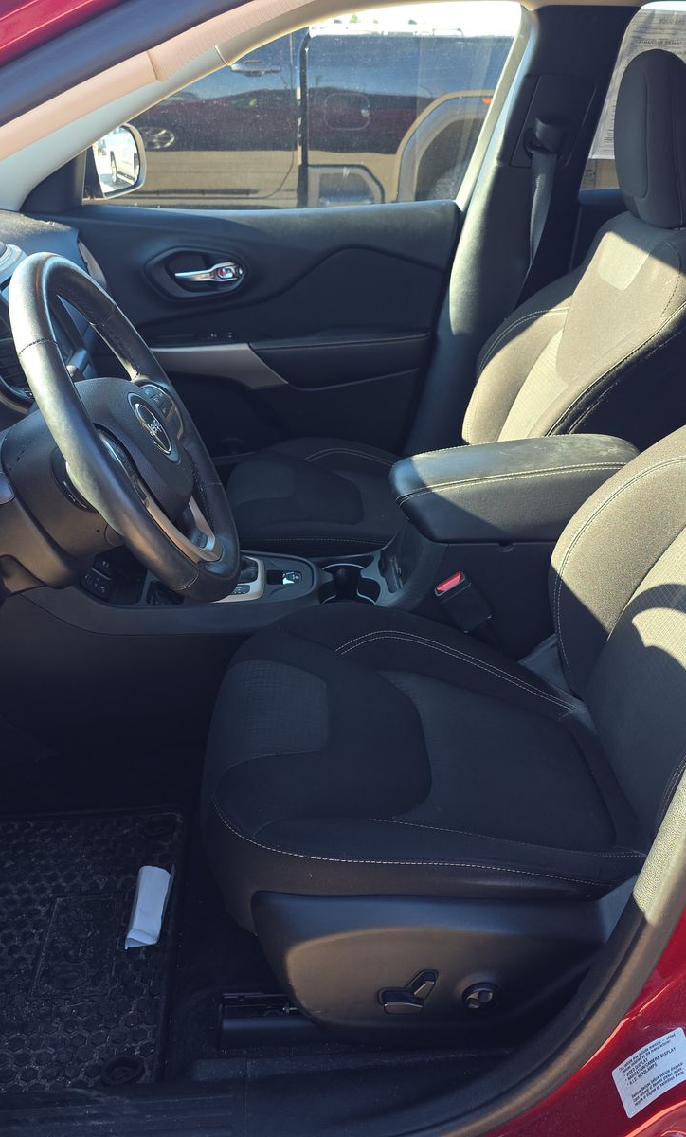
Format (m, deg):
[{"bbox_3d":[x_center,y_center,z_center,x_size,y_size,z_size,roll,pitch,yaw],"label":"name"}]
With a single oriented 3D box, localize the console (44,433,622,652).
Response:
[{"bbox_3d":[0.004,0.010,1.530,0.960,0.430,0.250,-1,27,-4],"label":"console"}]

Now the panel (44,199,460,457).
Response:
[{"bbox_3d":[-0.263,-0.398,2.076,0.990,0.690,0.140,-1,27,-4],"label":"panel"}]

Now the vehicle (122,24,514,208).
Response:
[{"bbox_3d":[-0.973,-2.599,6.028,6.400,2.030,2.300,-1,27,-4],"label":"vehicle"}]

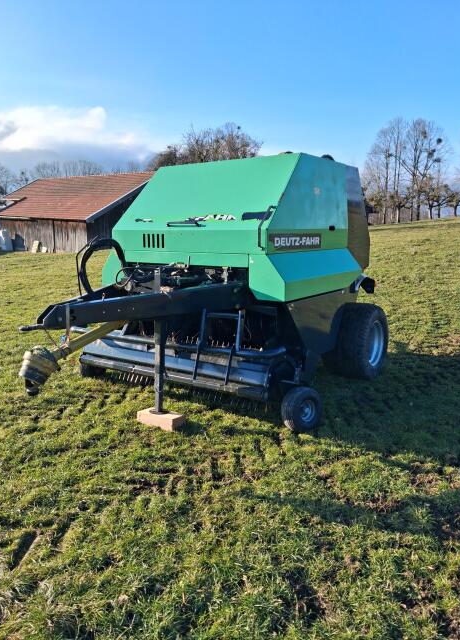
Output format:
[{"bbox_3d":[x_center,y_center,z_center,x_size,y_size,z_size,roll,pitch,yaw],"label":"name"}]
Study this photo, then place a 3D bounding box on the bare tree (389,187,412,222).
[{"bbox_3d":[21.171,-14.128,61.649,2.981,4.098,2.832,0,10,0],"label":"bare tree"}]

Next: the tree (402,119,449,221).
[{"bbox_3d":[25.439,-19.092,63.912,5.990,12.720,5.690,0,10,0],"label":"tree"}]

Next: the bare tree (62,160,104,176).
[{"bbox_3d":[-23.654,-18.645,78.919,6.410,12.637,6.090,0,10,0],"label":"bare tree"}]

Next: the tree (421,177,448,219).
[{"bbox_3d":[25.392,-15.058,61.563,3.478,5.103,3.304,0,10,0],"label":"tree"}]

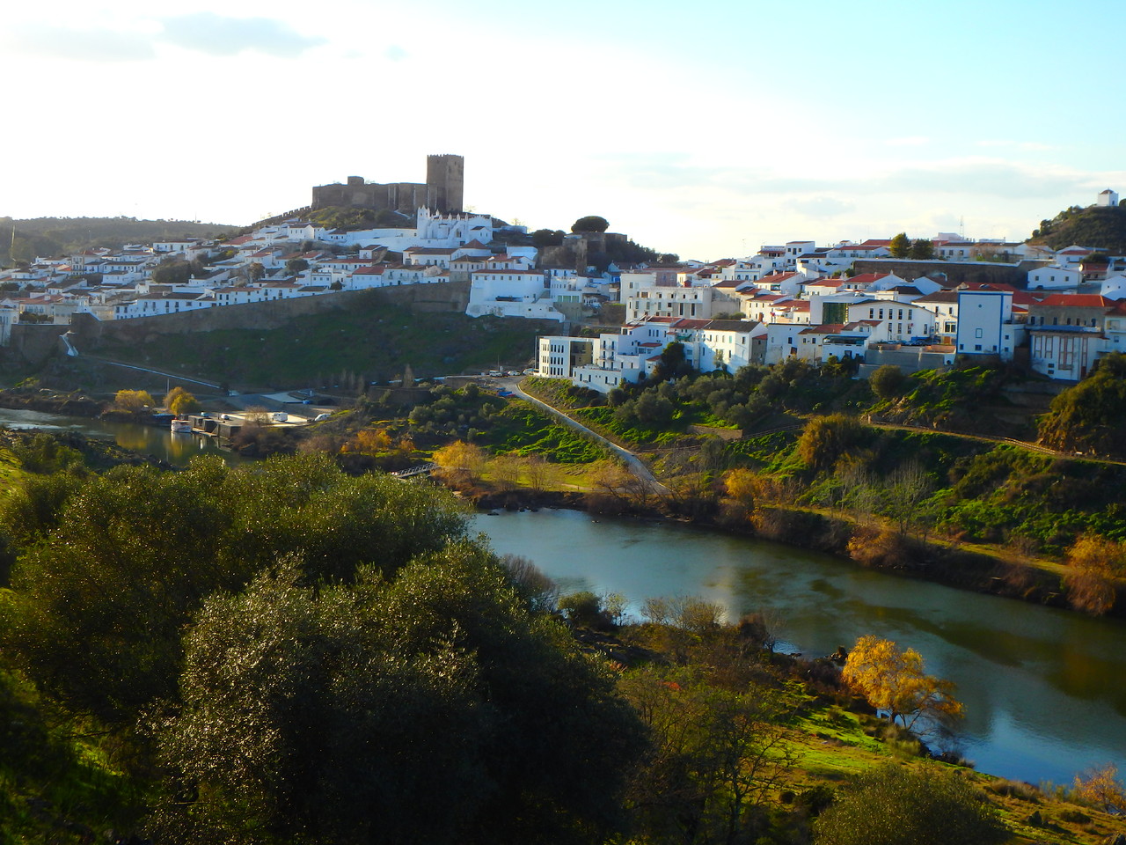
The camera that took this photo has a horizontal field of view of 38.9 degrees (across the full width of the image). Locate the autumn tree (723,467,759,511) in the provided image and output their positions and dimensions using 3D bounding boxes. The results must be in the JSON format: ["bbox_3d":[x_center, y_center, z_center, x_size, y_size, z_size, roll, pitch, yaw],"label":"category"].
[{"bbox_3d":[41.690,15.540,373.000,8.200,9.800,8.000,2,6,6],"label":"autumn tree"}]

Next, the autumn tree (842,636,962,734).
[{"bbox_3d":[43.620,33.660,205.000,14.800,12.000,13.500,2,6,12],"label":"autumn tree"}]

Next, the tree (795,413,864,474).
[{"bbox_3d":[63.190,4.880,376.000,16.000,12.800,13.000,2,6,10],"label":"tree"}]

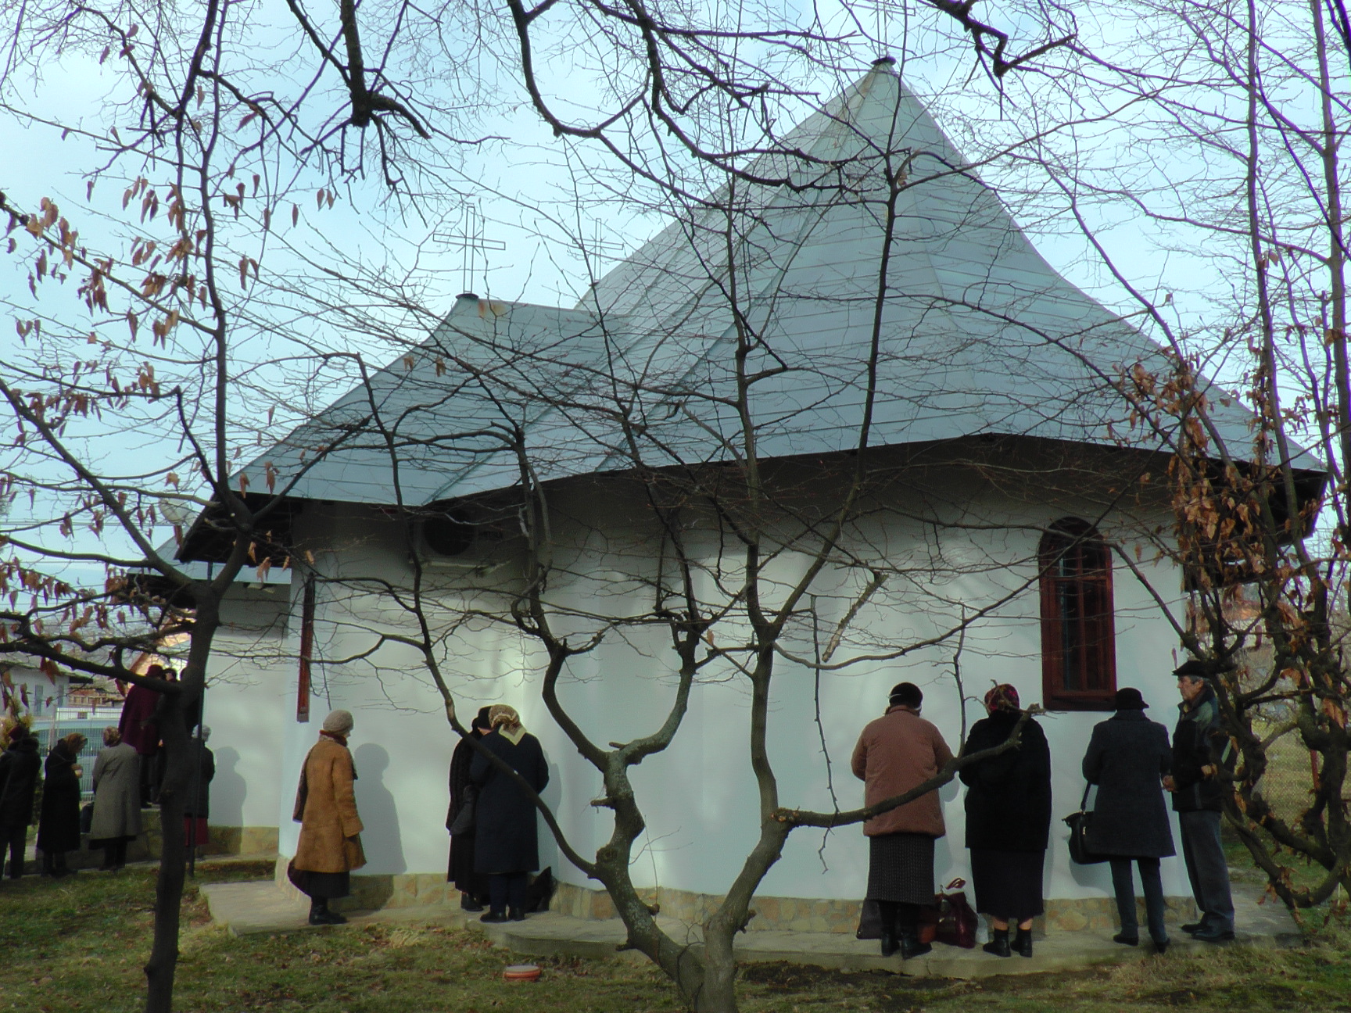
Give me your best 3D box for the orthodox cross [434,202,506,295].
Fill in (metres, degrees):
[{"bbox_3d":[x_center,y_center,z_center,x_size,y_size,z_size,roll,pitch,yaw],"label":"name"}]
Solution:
[{"bbox_3d":[-1.944,-2.422,13.639,0.670,0.877,0.050,4,-11,-17],"label":"orthodox cross"}]

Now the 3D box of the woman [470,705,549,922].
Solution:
[{"bbox_3d":[-1.166,2.149,10.191,0.530,1.490,0.430,3,-9,-18],"label":"woman"}]

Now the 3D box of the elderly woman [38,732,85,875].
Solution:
[{"bbox_3d":[-6.456,3.121,15.177,0.500,1.466,0.480,1,-11,-6],"label":"elderly woman"}]

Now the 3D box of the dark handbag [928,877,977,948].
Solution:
[{"bbox_3d":[1.728,2.498,8.926,0.300,0.400,0.200,-2,-8,15],"label":"dark handbag"}]

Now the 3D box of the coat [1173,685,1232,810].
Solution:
[{"bbox_3d":[3.585,1.645,9.819,0.410,0.853,0.500,2,-11,-7],"label":"coat"}]

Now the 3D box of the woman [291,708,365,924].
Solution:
[{"bbox_3d":[-2.483,2.193,10.278,0.420,1.480,0.460,8,-11,-44],"label":"woman"}]

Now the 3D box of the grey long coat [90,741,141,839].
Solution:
[{"bbox_3d":[-5.938,3.016,15.296,0.520,1.020,0.380,5,-9,-30],"label":"grey long coat"}]

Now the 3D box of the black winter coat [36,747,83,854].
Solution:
[{"bbox_3d":[-6.482,3.071,15.186,0.450,1.120,0.480,1,-11,-6],"label":"black winter coat"}]

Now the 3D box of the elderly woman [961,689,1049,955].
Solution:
[{"bbox_3d":[1.988,1.873,8.706,0.530,1.593,0.400,2,-11,-9],"label":"elderly woman"}]

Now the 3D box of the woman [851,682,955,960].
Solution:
[{"bbox_3d":[1.362,1.848,8.604,0.600,1.590,0.450,-1,-8,13],"label":"woman"}]

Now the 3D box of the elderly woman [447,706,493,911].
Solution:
[{"bbox_3d":[-1.560,2.339,11.259,0.500,1.555,0.420,-7,-13,33],"label":"elderly woman"}]

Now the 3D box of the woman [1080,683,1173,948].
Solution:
[{"bbox_3d":[2.791,1.907,8.889,0.560,1.560,0.430,-1,-8,7],"label":"woman"}]

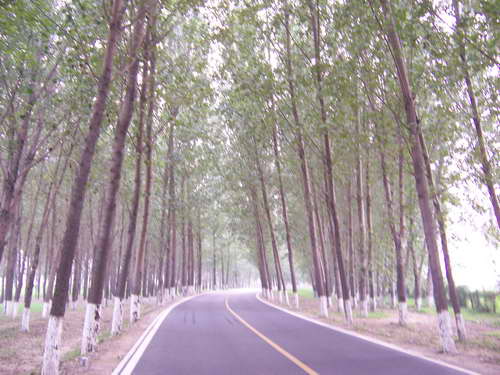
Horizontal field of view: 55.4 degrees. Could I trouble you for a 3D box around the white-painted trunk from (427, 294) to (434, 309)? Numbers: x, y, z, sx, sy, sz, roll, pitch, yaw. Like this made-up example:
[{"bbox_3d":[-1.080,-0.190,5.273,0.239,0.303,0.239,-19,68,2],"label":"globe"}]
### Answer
[{"bbox_3d":[12.308,7.781,32.417,0.371,0.915,0.371,-4,-12,20],"label":"white-painted trunk"}]

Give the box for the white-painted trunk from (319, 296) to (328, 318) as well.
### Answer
[{"bbox_3d":[3.662,5.835,23.376,0.282,1.024,0.282,-2,-11,8],"label":"white-painted trunk"}]

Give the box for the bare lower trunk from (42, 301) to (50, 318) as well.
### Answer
[{"bbox_3d":[-10.475,6.272,24.501,0.270,0.843,0.270,5,-12,-22],"label":"bare lower trunk"}]

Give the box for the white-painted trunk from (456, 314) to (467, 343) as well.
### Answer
[{"bbox_3d":[6.496,4.286,14.656,0.191,0.840,0.191,0,-11,0],"label":"white-painted trunk"}]

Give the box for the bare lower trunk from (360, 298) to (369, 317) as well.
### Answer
[{"bbox_3d":[6.066,6.371,25.236,0.330,0.894,0.330,0,-11,0],"label":"bare lower trunk"}]

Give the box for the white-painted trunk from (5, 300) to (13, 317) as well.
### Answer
[{"bbox_3d":[-13.093,6.565,25.927,0.313,0.822,0.313,5,-12,-26],"label":"white-painted trunk"}]

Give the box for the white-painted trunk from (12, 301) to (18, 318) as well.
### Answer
[{"bbox_3d":[-11.910,6.222,24.296,0.258,0.862,0.258,5,-12,-25],"label":"white-painted trunk"}]

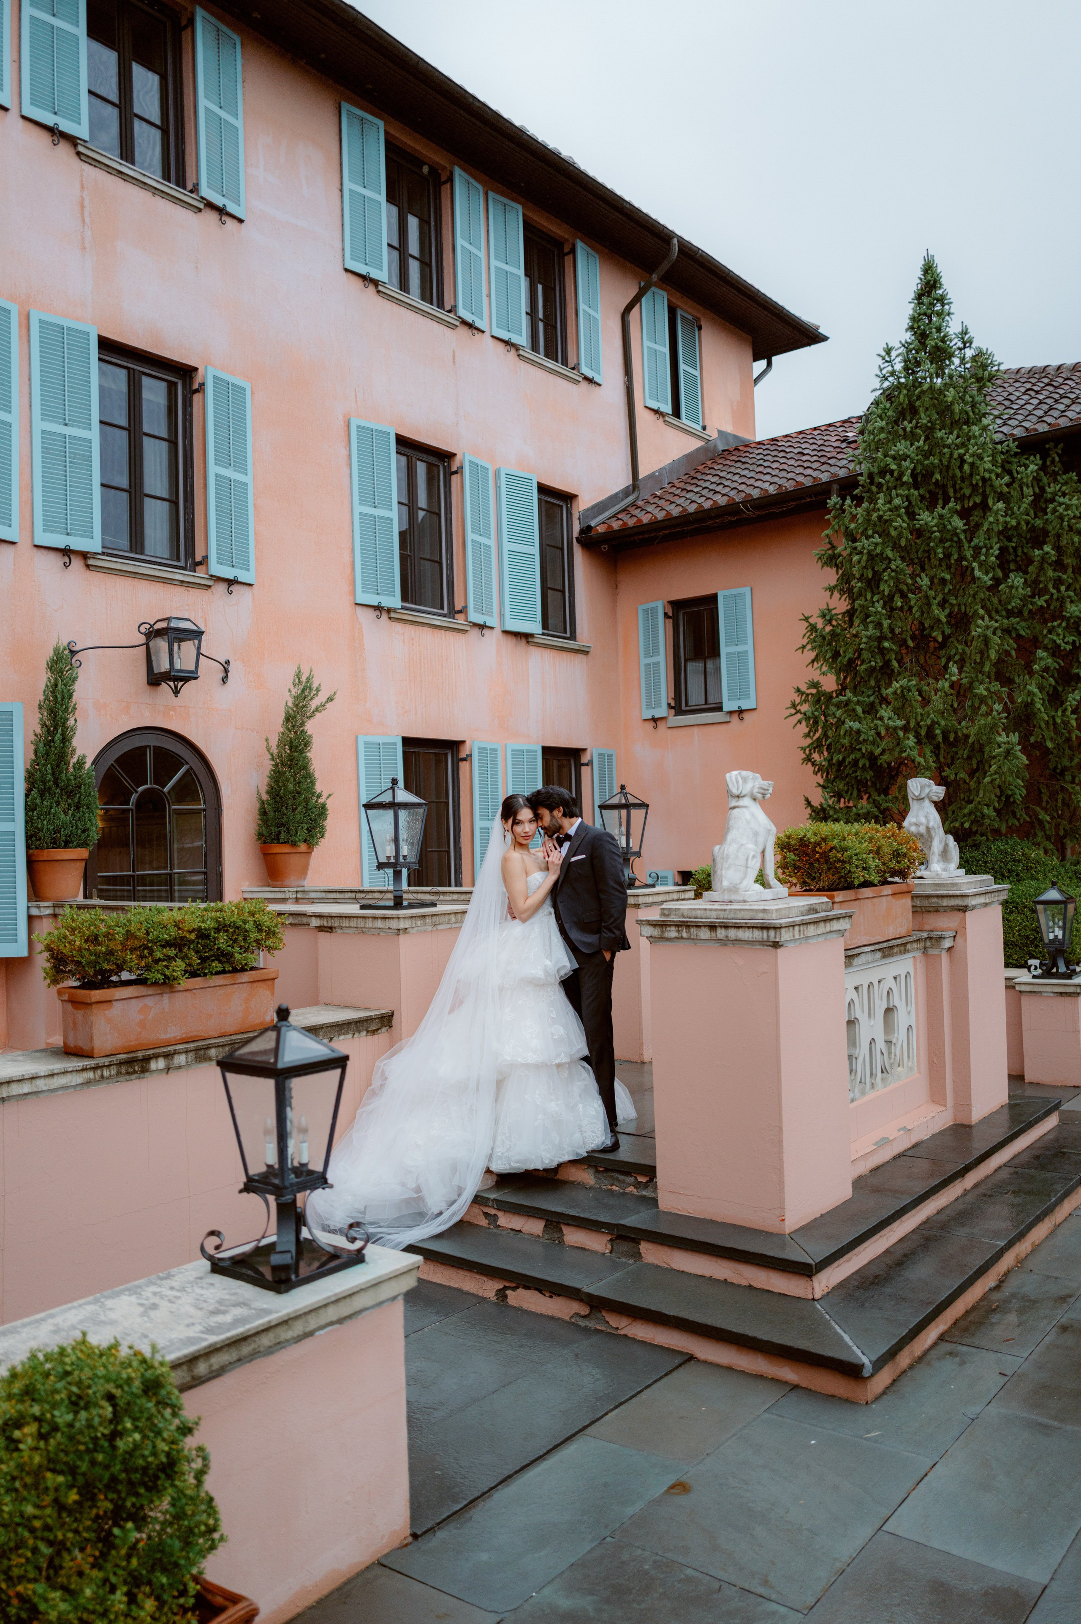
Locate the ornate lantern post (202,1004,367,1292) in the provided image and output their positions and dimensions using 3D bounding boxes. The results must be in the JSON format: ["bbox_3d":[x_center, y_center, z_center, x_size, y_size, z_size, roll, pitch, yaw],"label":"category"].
[{"bbox_3d":[-0.708,0.892,3.499,0.330,0.720,0.330,-2,-1,37],"label":"ornate lantern post"}]

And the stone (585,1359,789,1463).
[{"bbox_3d":[0.529,2.065,4.317,0.425,0.040,0.690,-2,-1,38],"label":"stone"}]

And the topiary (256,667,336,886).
[{"bbox_3d":[-2.079,-0.302,10.750,0.600,1.870,0.620,-2,-1,0],"label":"topiary"}]

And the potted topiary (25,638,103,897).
[{"bbox_3d":[-3.325,-0.274,8.812,0.560,1.820,0.560,-2,-1,37],"label":"potted topiary"}]

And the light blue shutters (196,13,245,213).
[{"bbox_3d":[-2.769,-6.039,10.951,0.050,1.630,0.520,-2,-1,31],"label":"light blue shutters"}]

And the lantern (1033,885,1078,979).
[{"bbox_3d":[3.785,0.867,9.312,0.320,0.720,0.320,-2,-1,37],"label":"lantern"}]

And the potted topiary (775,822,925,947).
[{"bbox_3d":[1.573,0.359,6.457,0.420,0.600,1.250,-2,-1,37],"label":"potted topiary"}]

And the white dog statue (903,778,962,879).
[{"bbox_3d":[2.267,0.089,7.335,0.260,0.580,0.390,-2,-1,37],"label":"white dog statue"}]

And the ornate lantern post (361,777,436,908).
[{"bbox_3d":[-0.813,0.179,7.190,0.320,0.745,0.320,-2,-1,38],"label":"ornate lantern post"}]

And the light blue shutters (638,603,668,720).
[{"bbox_3d":[1.309,-1.738,14.541,0.045,1.327,0.390,-1,-1,-41],"label":"light blue shutters"}]

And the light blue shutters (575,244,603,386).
[{"bbox_3d":[0.565,-5.741,14.549,0.045,1.524,0.467,-2,-1,31],"label":"light blue shutters"}]

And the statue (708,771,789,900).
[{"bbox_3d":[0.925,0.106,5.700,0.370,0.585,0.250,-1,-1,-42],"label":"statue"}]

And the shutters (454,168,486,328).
[{"bbox_3d":[-0.746,-6.018,13.527,0.050,1.610,0.525,-2,-1,32],"label":"shutters"}]

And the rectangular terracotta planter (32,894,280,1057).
[{"bbox_3d":[-1.666,0.722,5.751,0.420,0.620,1.300,-2,-1,37],"label":"rectangular terracotta planter"}]

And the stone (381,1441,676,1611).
[{"bbox_3d":[0.033,2.071,3.693,0.415,0.040,0.915,-2,-1,38],"label":"stone"}]

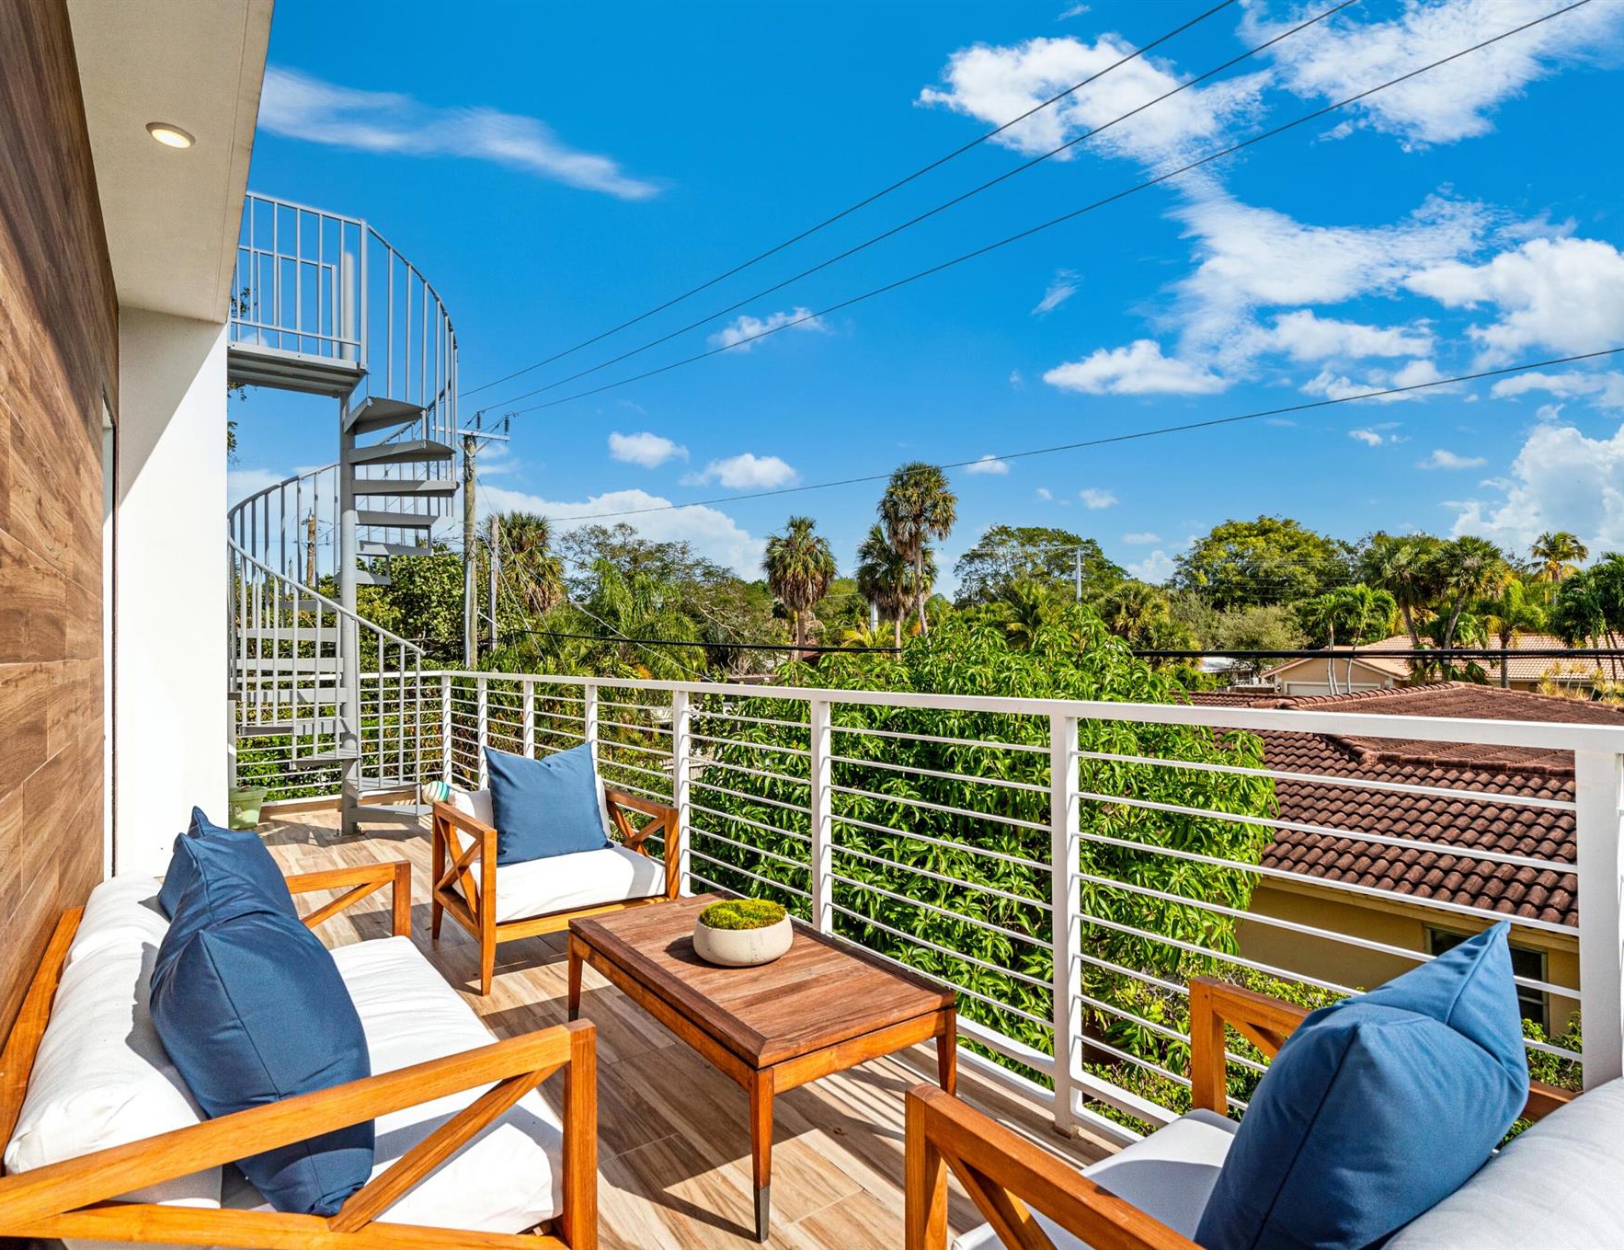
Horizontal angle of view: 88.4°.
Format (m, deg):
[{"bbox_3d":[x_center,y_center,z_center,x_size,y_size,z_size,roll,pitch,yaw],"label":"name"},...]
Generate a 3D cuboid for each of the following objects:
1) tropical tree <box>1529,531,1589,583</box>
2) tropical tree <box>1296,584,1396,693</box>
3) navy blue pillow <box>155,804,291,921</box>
[{"bbox_3d":[51.822,-0.045,58.038,4.400,12.780,4.400,0,-2,0],"label":"tropical tree"},{"bbox_3d":[23.026,1.800,35.910,3.630,7.150,3.000,-2,-2,33],"label":"tropical tree"},{"bbox_3d":[-1.393,0.668,2.004,0.210,0.450,0.450,-23,10,-29],"label":"navy blue pillow"}]

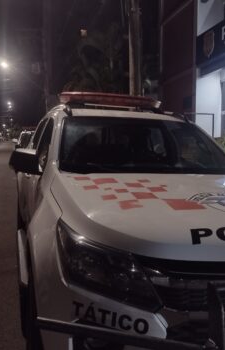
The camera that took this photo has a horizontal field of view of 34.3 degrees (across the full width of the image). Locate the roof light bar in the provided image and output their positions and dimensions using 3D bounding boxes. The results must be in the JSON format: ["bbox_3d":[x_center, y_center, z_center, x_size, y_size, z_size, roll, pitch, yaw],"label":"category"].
[{"bbox_3d":[-0.010,-0.810,3.970,1.090,0.110,0.270,0,5,-16],"label":"roof light bar"}]

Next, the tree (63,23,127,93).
[{"bbox_3d":[-0.750,-3.601,16.819,2.800,6.647,2.800,-2,6,-16],"label":"tree"}]

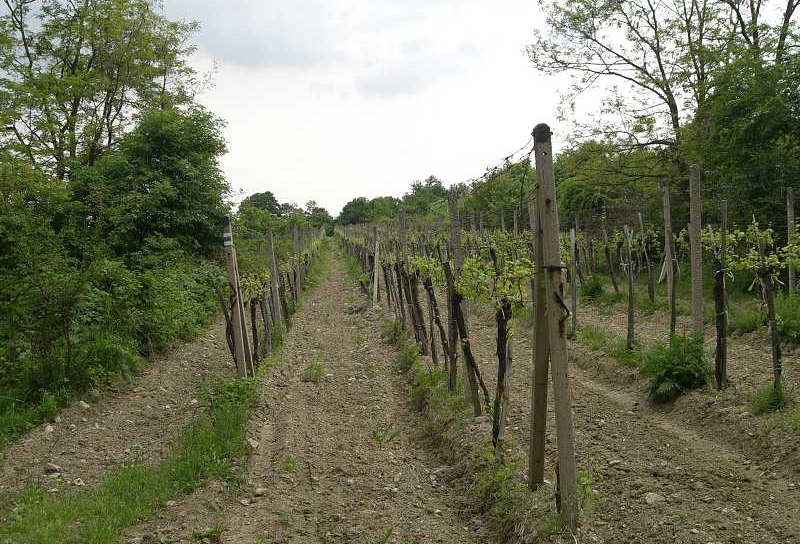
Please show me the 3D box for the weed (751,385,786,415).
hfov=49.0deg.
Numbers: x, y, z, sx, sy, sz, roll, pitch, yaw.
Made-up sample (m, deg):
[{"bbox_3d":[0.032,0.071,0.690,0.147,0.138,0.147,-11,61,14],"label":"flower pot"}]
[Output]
[{"bbox_3d":[2.672,0.922,6.350,0.240,0.190,0.220,-1,2,0],"label":"weed"}]

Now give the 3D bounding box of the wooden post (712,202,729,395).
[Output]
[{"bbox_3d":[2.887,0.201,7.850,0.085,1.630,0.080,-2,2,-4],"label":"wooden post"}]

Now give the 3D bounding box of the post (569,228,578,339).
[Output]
[{"bbox_3d":[2.252,0.149,11.400,0.070,1.420,0.070,-2,2,-4],"label":"post"}]

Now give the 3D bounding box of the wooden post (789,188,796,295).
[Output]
[{"bbox_3d":[5.267,-0.302,11.800,0.085,1.620,0.085,-1,2,5],"label":"wooden post"}]

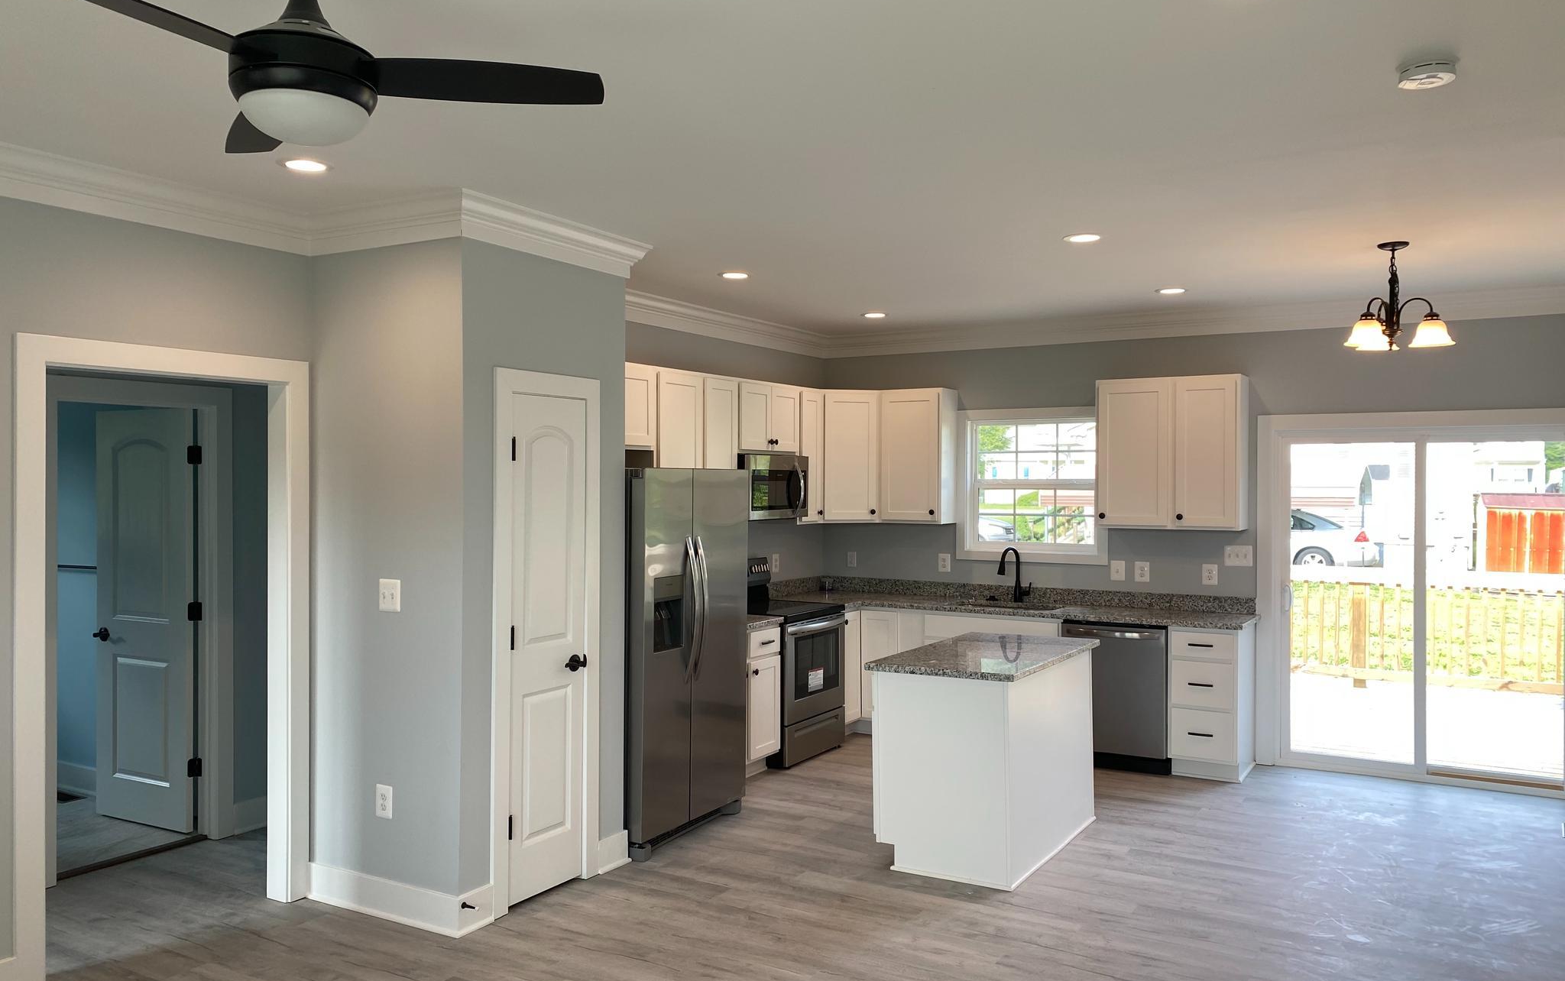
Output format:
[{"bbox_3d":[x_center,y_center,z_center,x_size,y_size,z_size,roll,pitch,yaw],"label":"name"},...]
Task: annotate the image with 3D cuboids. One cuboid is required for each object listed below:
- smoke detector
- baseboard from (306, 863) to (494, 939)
[{"bbox_3d":[1.600,-1.039,2.922,0.136,0.046,0.136,0,0,30],"label":"smoke detector"},{"bbox_3d":[-1.519,1.585,4.646,0.853,0.142,0.195,0,0,30],"label":"baseboard"}]

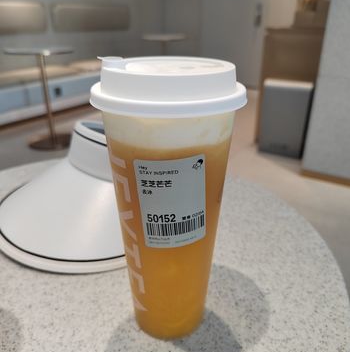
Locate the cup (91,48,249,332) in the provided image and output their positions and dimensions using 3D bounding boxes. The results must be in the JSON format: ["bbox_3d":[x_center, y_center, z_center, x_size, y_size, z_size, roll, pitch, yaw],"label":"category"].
[{"bbox_3d":[-0.004,0.026,0.229,0.095,0.203,0.095,0,26,0],"label":"cup"}]

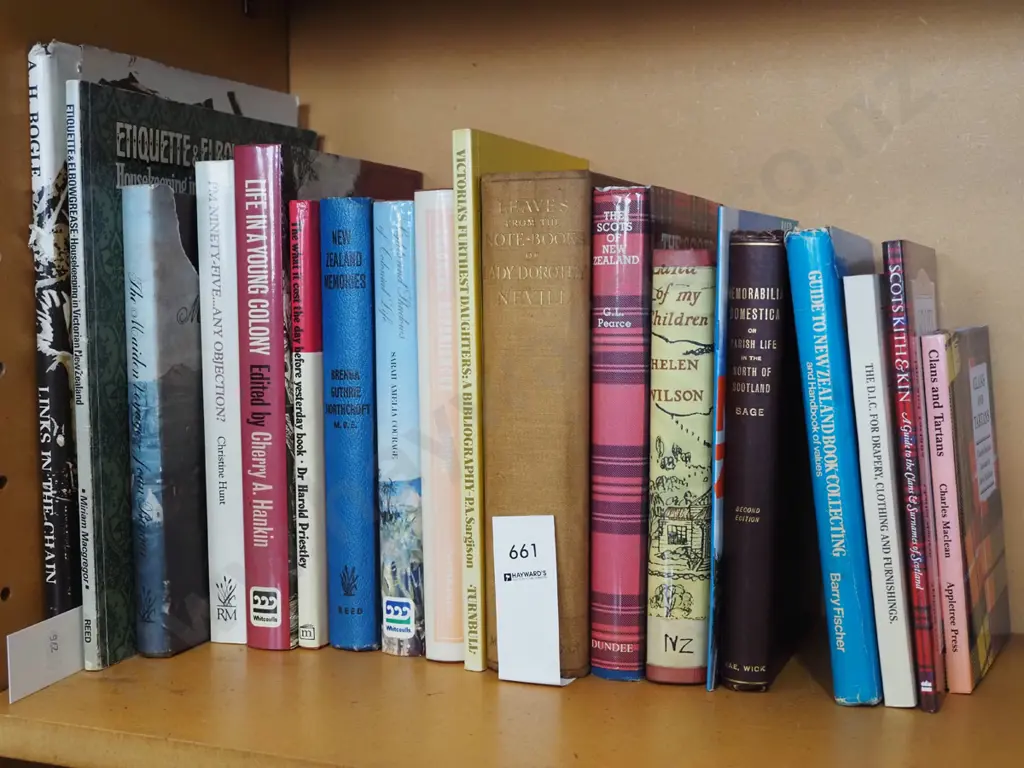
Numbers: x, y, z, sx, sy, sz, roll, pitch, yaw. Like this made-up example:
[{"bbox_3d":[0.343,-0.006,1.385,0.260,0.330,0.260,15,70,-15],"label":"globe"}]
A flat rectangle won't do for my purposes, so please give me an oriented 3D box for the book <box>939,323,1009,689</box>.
[{"bbox_3d":[0.215,0.053,0.581,0.011,0.157,0.097,-4,2,31],"label":"book"}]

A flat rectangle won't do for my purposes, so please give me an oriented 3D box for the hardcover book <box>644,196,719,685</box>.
[{"bbox_3d":[0.100,0.032,0.609,0.029,0.200,0.132,2,5,22],"label":"hardcover book"}]

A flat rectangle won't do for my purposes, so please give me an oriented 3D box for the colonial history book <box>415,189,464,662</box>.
[{"bbox_3d":[-0.005,0.016,0.654,0.024,0.225,0.145,1,5,23],"label":"colonial history book"}]

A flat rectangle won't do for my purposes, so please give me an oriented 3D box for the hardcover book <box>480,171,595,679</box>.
[{"bbox_3d":[0.041,0.015,0.629,0.051,0.230,0.152,1,5,23],"label":"hardcover book"}]

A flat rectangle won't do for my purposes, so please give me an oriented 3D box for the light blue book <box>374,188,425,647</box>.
[{"bbox_3d":[-0.026,0.018,0.664,0.024,0.221,0.145,1,5,22],"label":"light blue book"}]

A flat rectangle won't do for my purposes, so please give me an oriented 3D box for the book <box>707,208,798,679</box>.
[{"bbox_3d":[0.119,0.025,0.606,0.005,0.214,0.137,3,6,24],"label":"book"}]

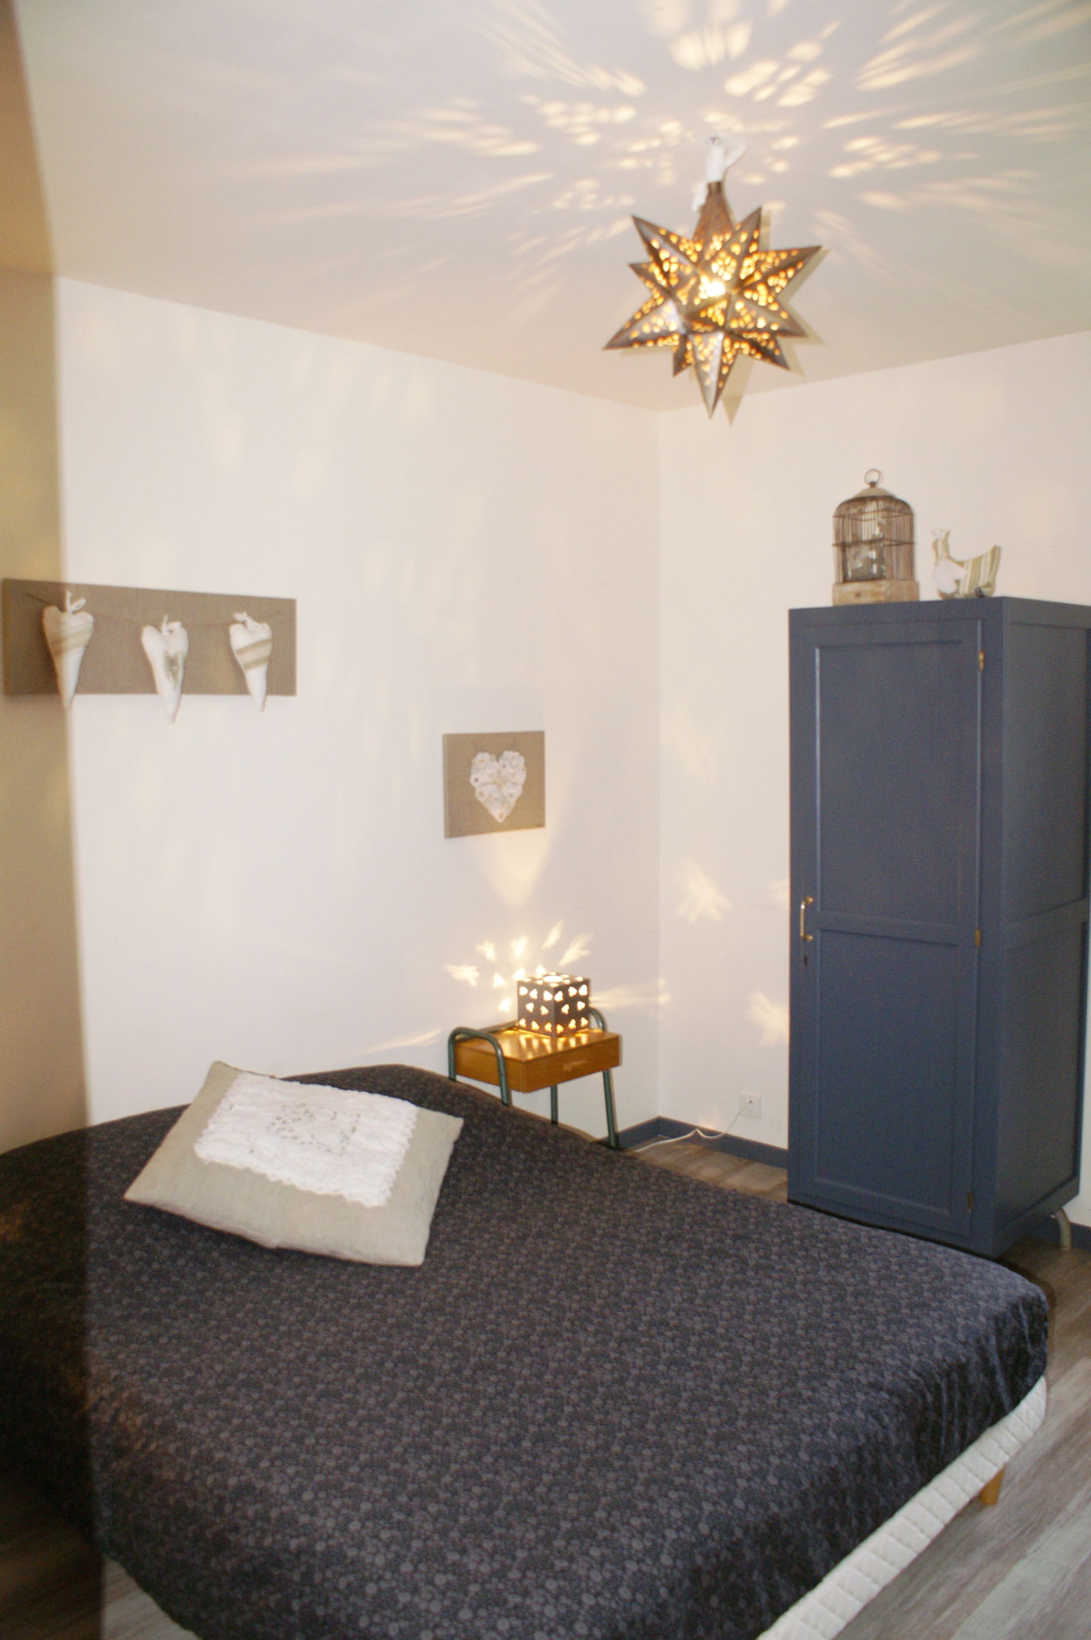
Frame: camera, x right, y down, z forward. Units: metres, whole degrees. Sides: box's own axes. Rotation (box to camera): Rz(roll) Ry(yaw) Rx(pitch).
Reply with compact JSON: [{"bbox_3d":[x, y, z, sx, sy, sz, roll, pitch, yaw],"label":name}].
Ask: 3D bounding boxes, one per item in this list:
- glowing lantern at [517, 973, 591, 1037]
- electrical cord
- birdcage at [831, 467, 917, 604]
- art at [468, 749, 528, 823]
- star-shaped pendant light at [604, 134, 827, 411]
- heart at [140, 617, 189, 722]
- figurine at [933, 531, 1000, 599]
[{"bbox_3d":[0.022,0.559,3.744,0.147,0.147,0.147,4,8,43],"label":"glowing lantern"},{"bbox_3d":[0.476,1.061,4.189,0.335,0.180,0.190,4,8,43],"label":"electrical cord"},{"bbox_3d":[0.881,-0.743,3.283,0.170,0.380,0.170,4,8,43],"label":"birdcage"},{"bbox_3d":[-0.141,-0.101,3.688,0.018,0.222,0.237,4,8,43],"label":"art"},{"bbox_3d":[0.288,-0.925,2.105,0.370,0.460,0.370,-1,6,0],"label":"star-shaped pendant light"},{"bbox_3d":[-0.883,-0.349,2.860,0.042,0.243,0.117,4,8,43],"label":"heart"},{"bbox_3d":[1.033,-0.614,3.015,0.162,0.172,0.055,3,7,35],"label":"figurine"}]

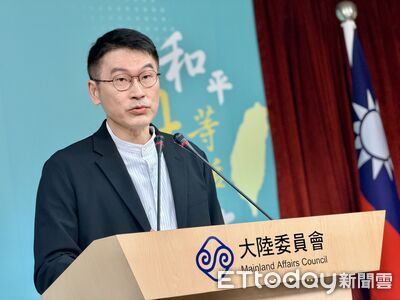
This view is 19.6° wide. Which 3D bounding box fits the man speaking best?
[{"bbox_3d":[-0.095,0.565,2.740,0.550,1.730,0.430,-5,-3,-28],"label":"man speaking"}]

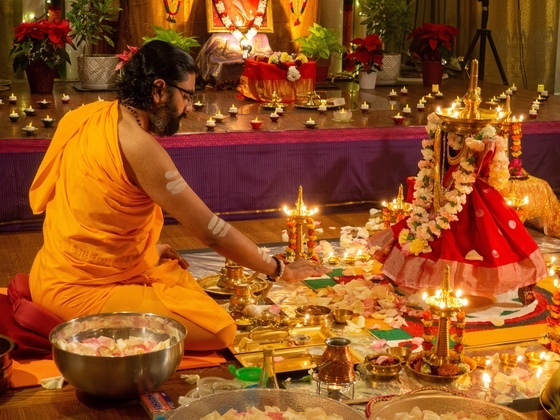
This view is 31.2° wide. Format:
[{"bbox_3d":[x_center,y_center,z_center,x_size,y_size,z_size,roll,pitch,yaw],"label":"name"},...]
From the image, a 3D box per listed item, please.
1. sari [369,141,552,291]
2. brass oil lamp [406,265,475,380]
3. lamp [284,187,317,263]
[{"bbox_3d":[0.624,-0.015,3.547,0.580,0.440,0.560,-6,14,-27],"label":"sari"},{"bbox_3d":[0.425,0.282,2.626,0.175,0.286,0.175,1,12,0],"label":"brass oil lamp"},{"bbox_3d":[0.076,0.060,3.645,0.142,0.285,0.142,1,12,0],"label":"lamp"}]

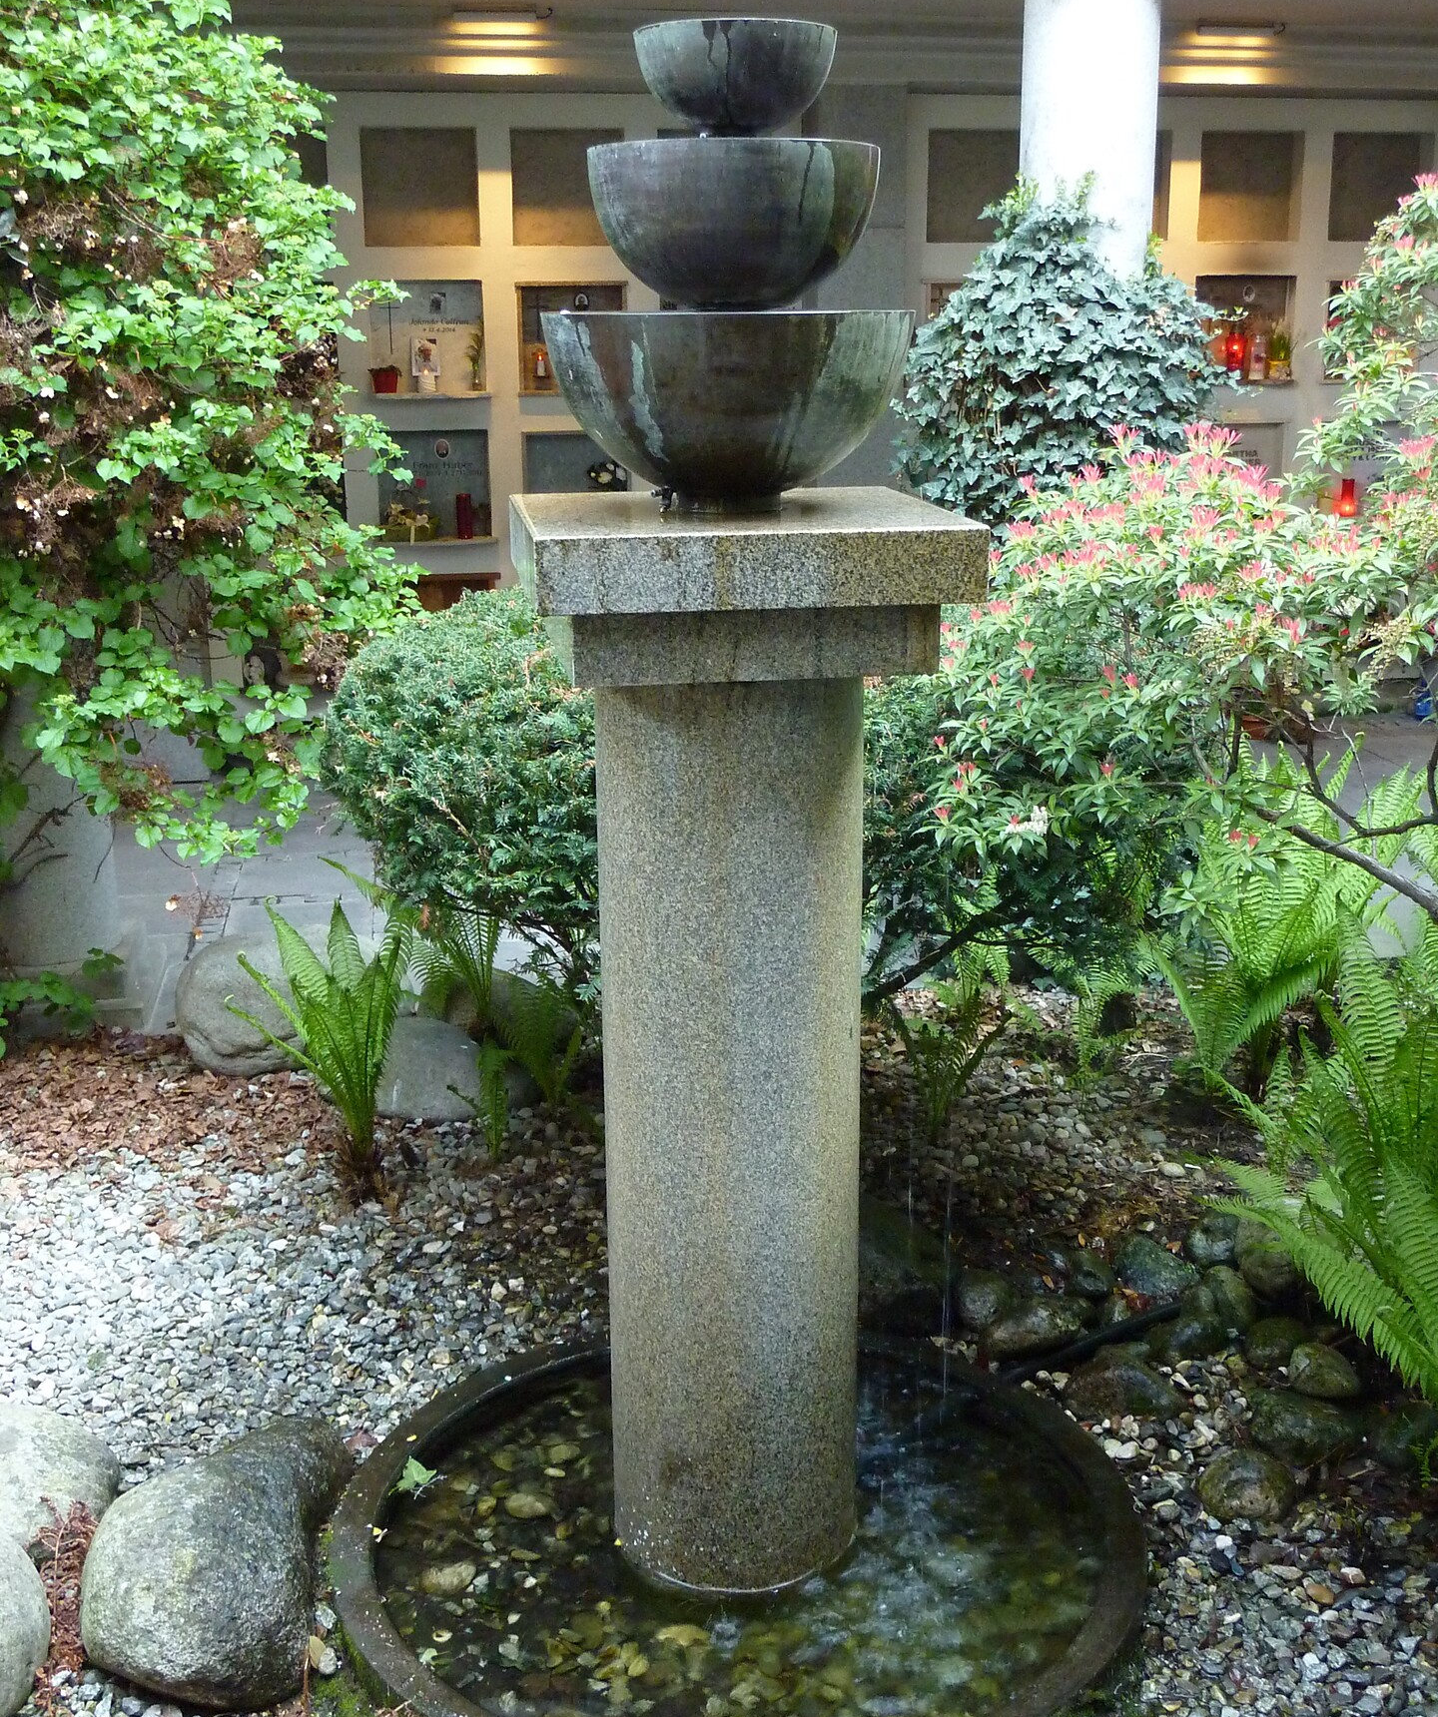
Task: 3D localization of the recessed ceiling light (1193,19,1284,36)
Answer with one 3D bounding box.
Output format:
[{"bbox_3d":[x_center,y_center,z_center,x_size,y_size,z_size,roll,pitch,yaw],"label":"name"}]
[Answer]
[{"bbox_3d":[1.775,-2.849,6.649,0.298,0.070,0.150,-3,16,-8],"label":"recessed ceiling light"}]

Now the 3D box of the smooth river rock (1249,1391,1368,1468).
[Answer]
[{"bbox_3d":[0.790,0.768,2.611,0.159,0.098,0.112,-3,16,-10],"label":"smooth river rock"}]

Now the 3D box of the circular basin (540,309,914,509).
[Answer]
[{"bbox_3d":[0.016,-0.527,2.293,0.436,0.229,0.436,0,16,0],"label":"circular basin"}]

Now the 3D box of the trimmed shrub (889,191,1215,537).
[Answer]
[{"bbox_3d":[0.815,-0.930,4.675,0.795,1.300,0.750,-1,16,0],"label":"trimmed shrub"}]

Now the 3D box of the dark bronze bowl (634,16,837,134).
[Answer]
[{"bbox_3d":[0.016,-0.817,2.062,0.214,0.114,0.214,0,16,0],"label":"dark bronze bowl"}]

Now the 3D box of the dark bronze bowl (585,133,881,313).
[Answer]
[{"bbox_3d":[0.016,-0.723,2.237,0.334,0.178,0.334,0,16,0],"label":"dark bronze bowl"}]

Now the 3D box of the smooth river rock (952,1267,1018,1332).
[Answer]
[{"bbox_3d":[0.404,0.669,2.932,0.103,0.099,0.110,0,16,0],"label":"smooth river rock"}]

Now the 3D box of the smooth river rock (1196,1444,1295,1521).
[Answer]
[{"bbox_3d":[0.725,0.865,2.661,0.136,0.095,0.120,-1,16,0],"label":"smooth river rock"}]

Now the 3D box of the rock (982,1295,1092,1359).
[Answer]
[{"bbox_3d":[0.469,0.692,2.863,0.156,0.091,0.084,6,17,21],"label":"rock"}]

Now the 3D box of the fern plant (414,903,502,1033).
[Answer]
[{"bbox_3d":[-0.587,0.256,4.350,0.222,0.363,0.222,0,16,0],"label":"fern plant"}]

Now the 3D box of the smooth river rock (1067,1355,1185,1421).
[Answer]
[{"bbox_3d":[0.612,0.801,2.913,0.175,0.083,0.130,-1,16,0],"label":"smooth river rock"}]

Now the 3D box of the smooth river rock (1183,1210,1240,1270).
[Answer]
[{"bbox_3d":[0.790,0.611,3.096,0.092,0.098,0.103,0,16,0],"label":"smooth river rock"}]

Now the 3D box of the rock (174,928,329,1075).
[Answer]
[{"bbox_3d":[-1.034,0.316,4.351,0.377,0.270,0.280,0,16,0],"label":"rock"}]

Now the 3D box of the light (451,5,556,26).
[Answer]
[{"bbox_3d":[-0.746,-2.844,6.544,0.300,0.050,0.100,-3,16,-8],"label":"light"}]

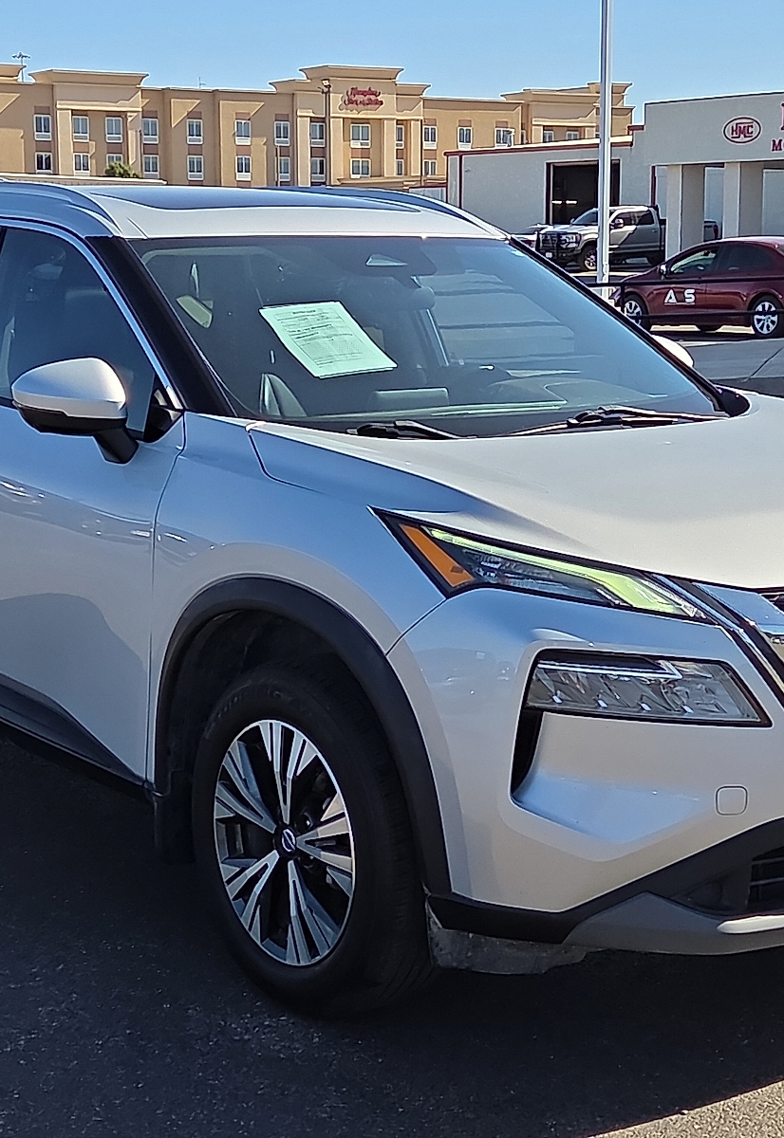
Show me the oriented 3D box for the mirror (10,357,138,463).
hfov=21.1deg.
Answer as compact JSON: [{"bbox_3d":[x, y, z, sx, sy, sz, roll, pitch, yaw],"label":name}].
[{"bbox_3d":[-0.670,-0.349,4.534,0.230,0.235,0.260,-6,11,-37],"label":"mirror"}]

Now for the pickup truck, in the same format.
[{"bbox_3d":[7.400,-10.600,67.800,6.200,2.000,2.050,-6,11,-37],"label":"pickup truck"}]

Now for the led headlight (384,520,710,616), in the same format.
[{"bbox_3d":[0.243,-0.011,3.831,0.330,0.155,0.640,-6,11,-37],"label":"led headlight"}]

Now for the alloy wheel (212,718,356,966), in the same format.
[{"bbox_3d":[-0.146,0.525,4.192,0.190,0.487,0.487,-6,11,-37],"label":"alloy wheel"}]

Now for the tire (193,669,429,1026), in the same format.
[{"bbox_3d":[-0.132,0.524,4.203,0.240,0.735,0.735,-6,11,-37],"label":"tire"}]

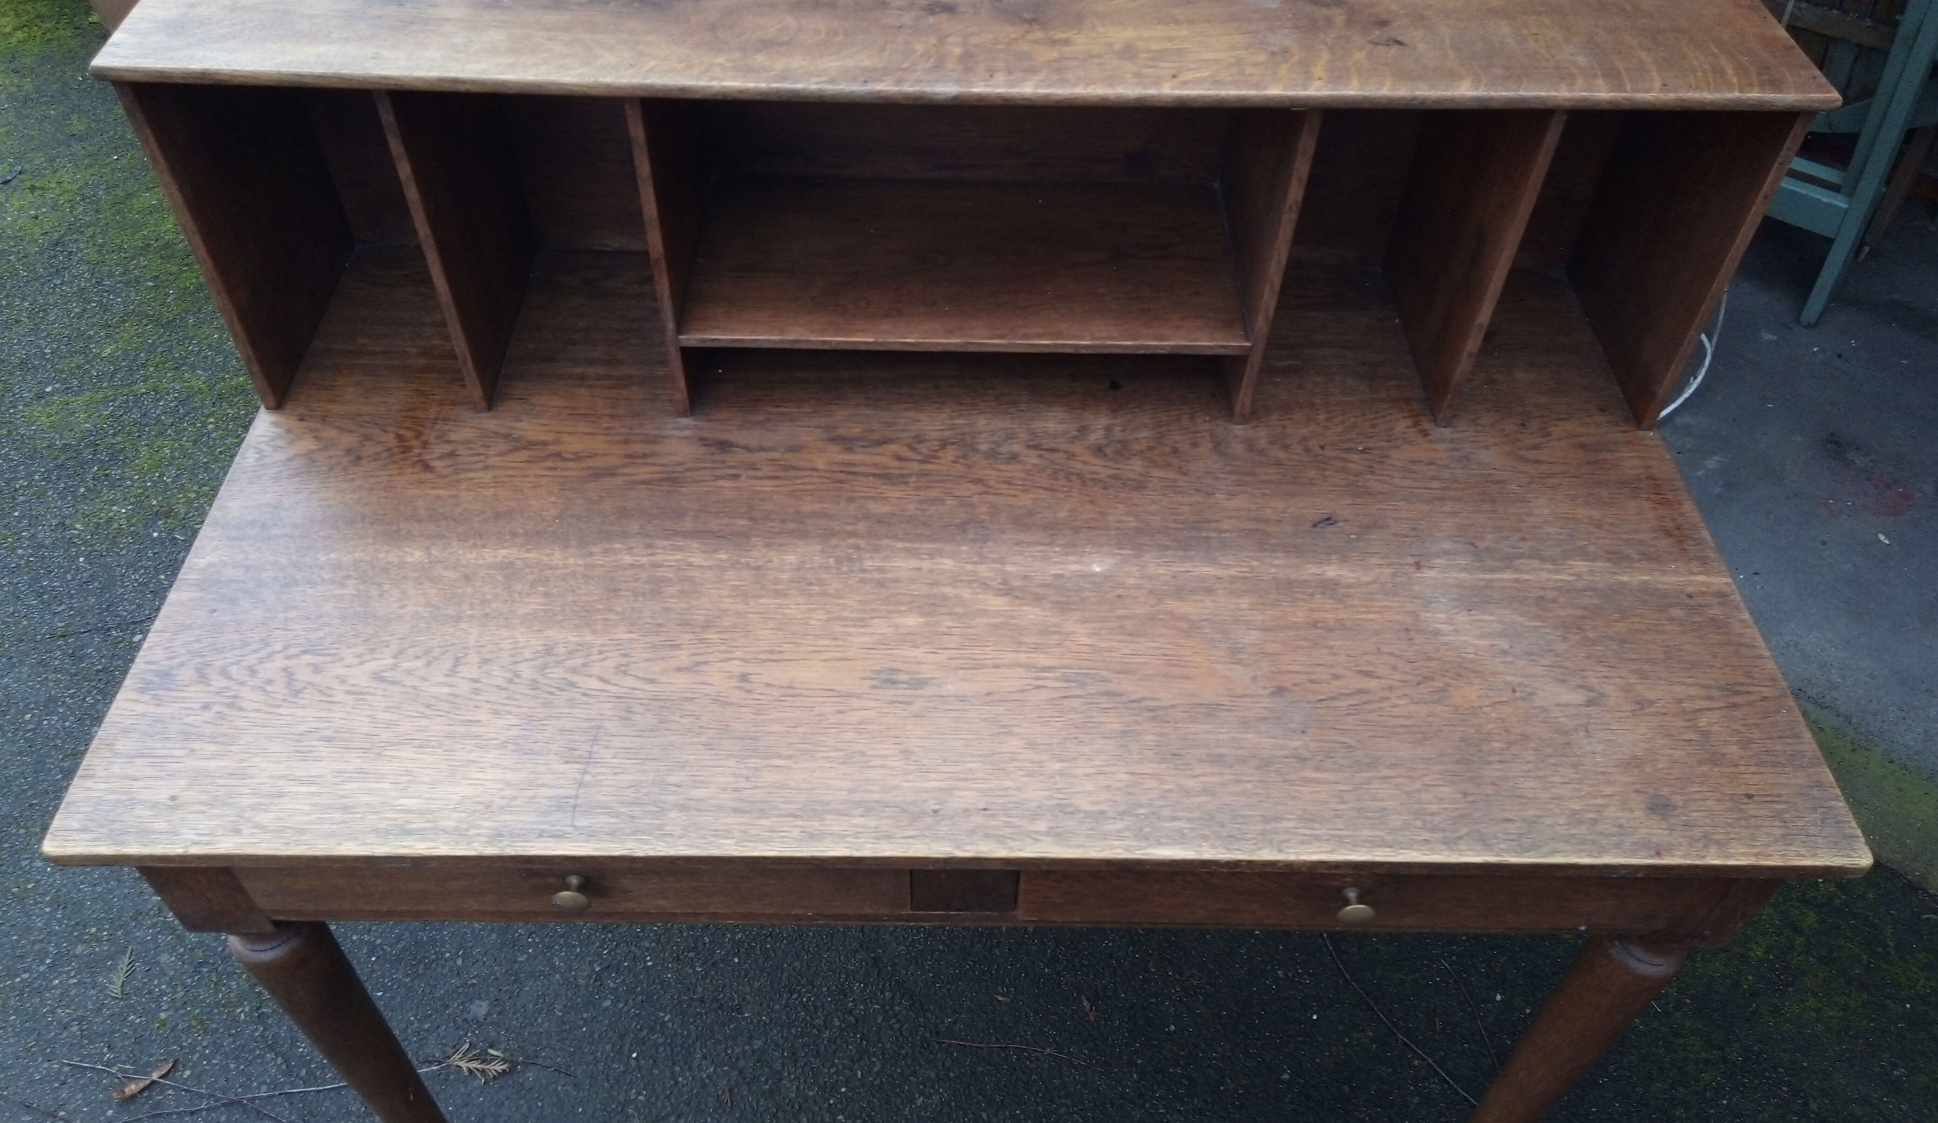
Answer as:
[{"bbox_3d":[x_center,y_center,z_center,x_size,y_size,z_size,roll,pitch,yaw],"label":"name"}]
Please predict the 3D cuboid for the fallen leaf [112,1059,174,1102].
[{"bbox_3d":[-0.822,0.514,1.558,0.062,0.010,0.019,-31,57,-26],"label":"fallen leaf"}]

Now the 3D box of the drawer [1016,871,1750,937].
[{"bbox_3d":[0.233,0.042,1.064,0.409,0.088,0.404,1,49,-1],"label":"drawer"}]

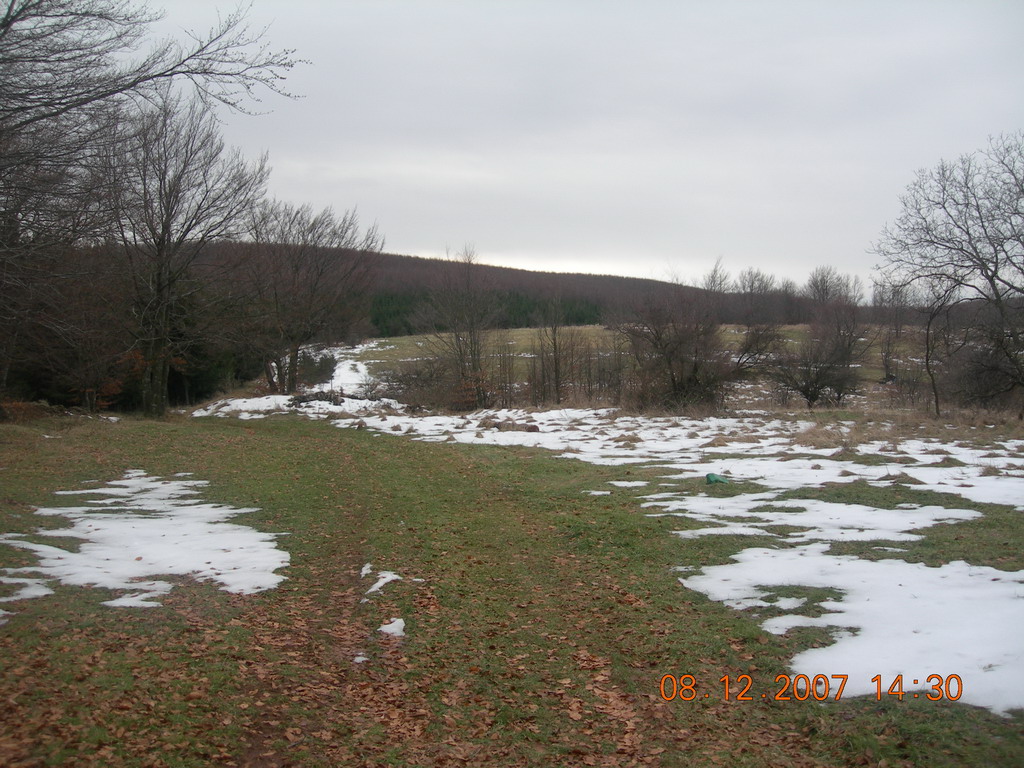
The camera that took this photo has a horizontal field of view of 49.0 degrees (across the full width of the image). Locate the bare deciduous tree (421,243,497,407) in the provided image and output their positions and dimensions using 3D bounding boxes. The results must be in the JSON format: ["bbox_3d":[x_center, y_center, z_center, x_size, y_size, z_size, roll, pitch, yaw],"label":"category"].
[{"bbox_3d":[-1.868,-2.010,40.000,2.750,5.700,2.700,0,1,0],"label":"bare deciduous tree"}]

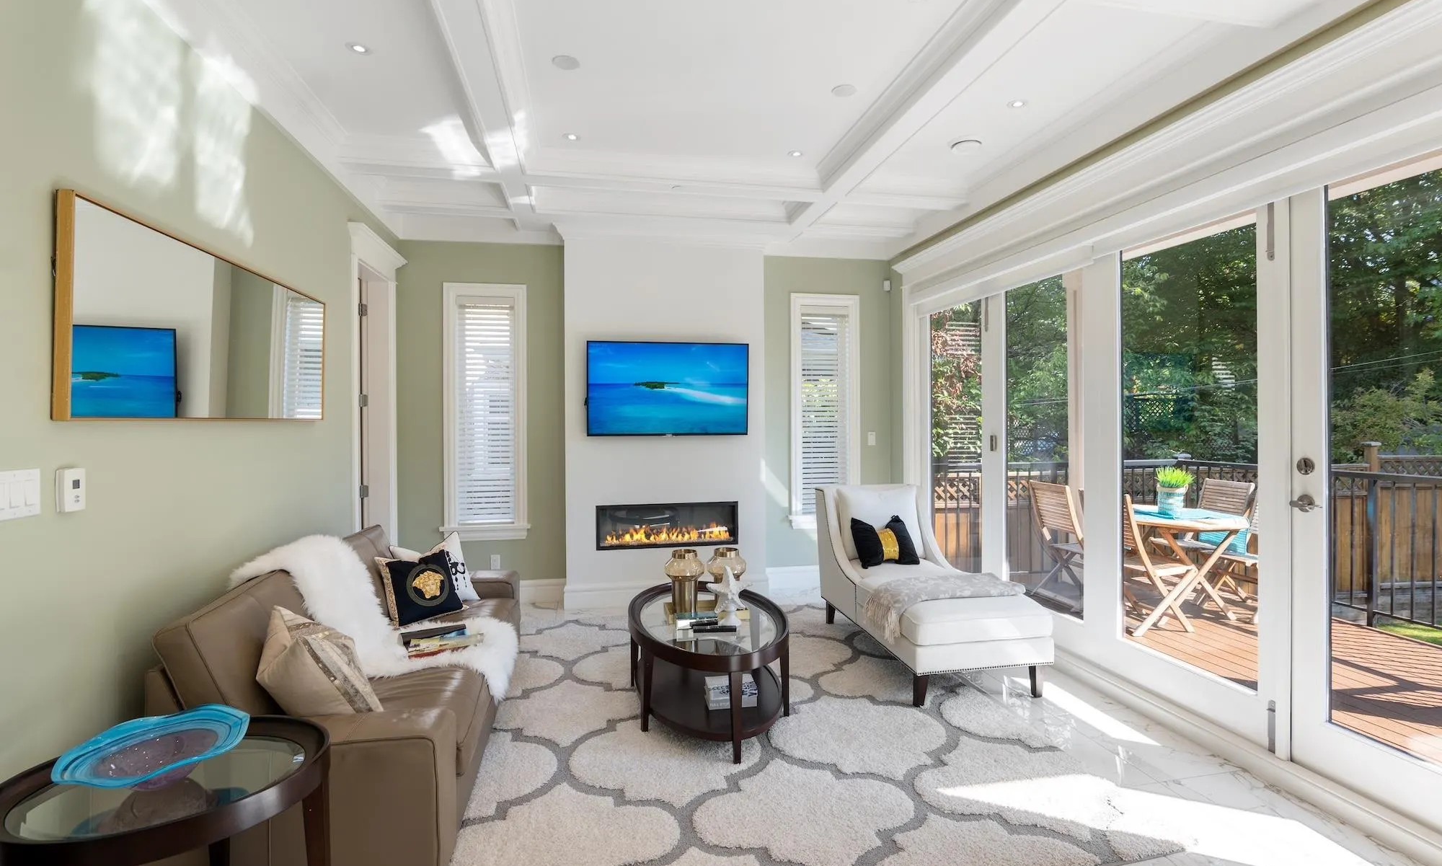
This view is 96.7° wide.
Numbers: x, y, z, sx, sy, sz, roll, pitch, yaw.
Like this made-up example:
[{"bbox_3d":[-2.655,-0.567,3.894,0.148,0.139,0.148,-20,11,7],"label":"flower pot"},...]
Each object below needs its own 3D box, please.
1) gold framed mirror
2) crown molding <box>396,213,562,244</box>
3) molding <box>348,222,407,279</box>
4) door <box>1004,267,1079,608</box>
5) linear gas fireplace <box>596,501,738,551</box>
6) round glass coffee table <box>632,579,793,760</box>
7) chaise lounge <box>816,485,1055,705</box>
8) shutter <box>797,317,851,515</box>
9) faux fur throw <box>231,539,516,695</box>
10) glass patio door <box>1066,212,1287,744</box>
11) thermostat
[{"bbox_3d":[-1.910,-0.350,2.509,0.050,0.615,1.650,0,1,-12],"label":"gold framed mirror"},{"bbox_3d":[-1.794,-1.519,4.785,1.200,0.180,0.090,0,1,-12],"label":"crown molding"},{"bbox_3d":[-2.262,-1.159,4.269,0.095,0.185,0.945,0,1,-12],"label":"molding"},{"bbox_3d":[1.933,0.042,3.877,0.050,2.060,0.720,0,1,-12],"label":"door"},{"bbox_3d":[-0.420,0.721,5.072,1.107,0.340,0.220,0,1,-12],"label":"linear gas fireplace"},{"bbox_3d":[-0.080,1.125,3.233,0.757,0.447,1.257,0,1,-12],"label":"round glass coffee table"},{"bbox_3d":[1.196,0.857,3.912,0.790,0.930,1.500,0,1,-10],"label":"chaise lounge"},{"bbox_3d":[0.894,-0.175,5.508,0.455,1.775,0.060,0,1,-12],"label":"shutter"},{"bbox_3d":[-1.473,0.837,2.908,0.970,0.660,0.850,0,1,-12],"label":"faux fur throw"},{"bbox_3d":[2.077,0.109,2.936,0.060,2.260,0.970,0,1,-12],"label":"glass patio door"},{"bbox_3d":[-1.761,0.157,1.731,0.028,0.113,0.073,0,1,-12],"label":"thermostat"}]

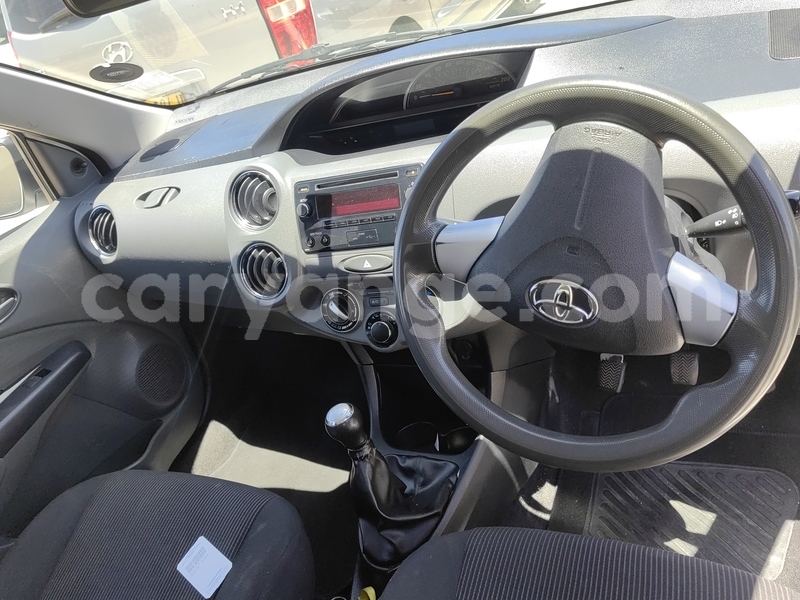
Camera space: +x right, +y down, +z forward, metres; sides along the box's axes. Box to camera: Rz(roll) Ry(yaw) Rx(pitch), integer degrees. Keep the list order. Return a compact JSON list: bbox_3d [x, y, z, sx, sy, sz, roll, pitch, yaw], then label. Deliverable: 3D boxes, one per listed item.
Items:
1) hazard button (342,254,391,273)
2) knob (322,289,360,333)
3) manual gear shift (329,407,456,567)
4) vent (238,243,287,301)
[{"bbox_3d":[-0.044,-0.049,0.832,0.078,0.022,0.014,-3,10,29],"label":"hazard button"},{"bbox_3d":[-0.084,0.015,0.865,0.060,0.060,0.025,-3,10,29],"label":"knob"},{"bbox_3d":[-0.032,0.203,0.832,0.130,0.225,0.185,-2,32,28],"label":"manual gear shift"},{"bbox_3d":[-0.195,-0.046,0.932,0.086,0.086,0.042,-3,14,29],"label":"vent"}]

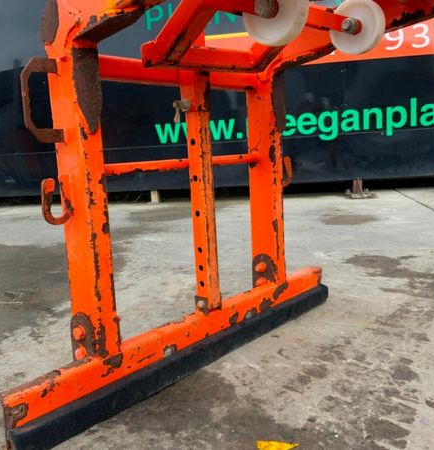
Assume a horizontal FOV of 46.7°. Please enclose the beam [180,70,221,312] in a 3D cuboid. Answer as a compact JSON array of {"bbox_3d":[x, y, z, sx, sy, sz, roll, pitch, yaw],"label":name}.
[{"bbox_3d":[-0.039,-0.089,1.373,0.058,0.649,0.058,4,10,42],"label":"beam"}]

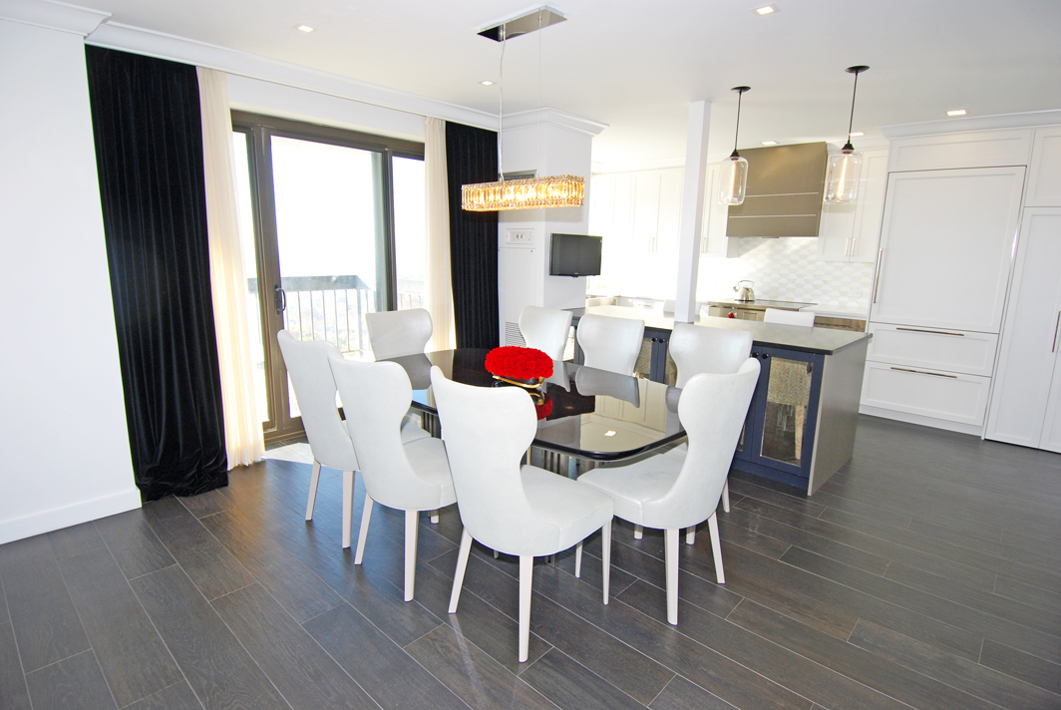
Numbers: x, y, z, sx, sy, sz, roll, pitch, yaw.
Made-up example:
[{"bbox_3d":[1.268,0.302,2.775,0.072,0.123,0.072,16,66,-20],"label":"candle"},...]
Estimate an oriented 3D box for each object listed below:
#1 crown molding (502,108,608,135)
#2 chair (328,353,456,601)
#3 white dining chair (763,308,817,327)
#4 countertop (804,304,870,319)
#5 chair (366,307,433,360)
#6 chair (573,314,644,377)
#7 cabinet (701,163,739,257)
[{"bbox_3d":[0.233,-2.070,4.887,0.860,0.140,0.550,-9,15,-44],"label":"crown molding"},{"bbox_3d":[-0.503,0.486,2.482,0.540,1.040,0.580,11,15,41],"label":"chair"},{"bbox_3d":[2.069,0.145,4.466,0.430,1.000,0.500,11,15,41],"label":"white dining chair"},{"bbox_3d":[3.103,-0.427,5.342,0.605,0.044,0.620,11,15,41],"label":"countertop"},{"bbox_3d":[-0.781,0.244,3.702,0.630,1.045,0.515,10,14,41],"label":"chair"},{"bbox_3d":[0.336,0.295,3.531,0.515,1.045,0.630,9,13,38],"label":"chair"},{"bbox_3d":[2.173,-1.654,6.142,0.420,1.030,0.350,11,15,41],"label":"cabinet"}]

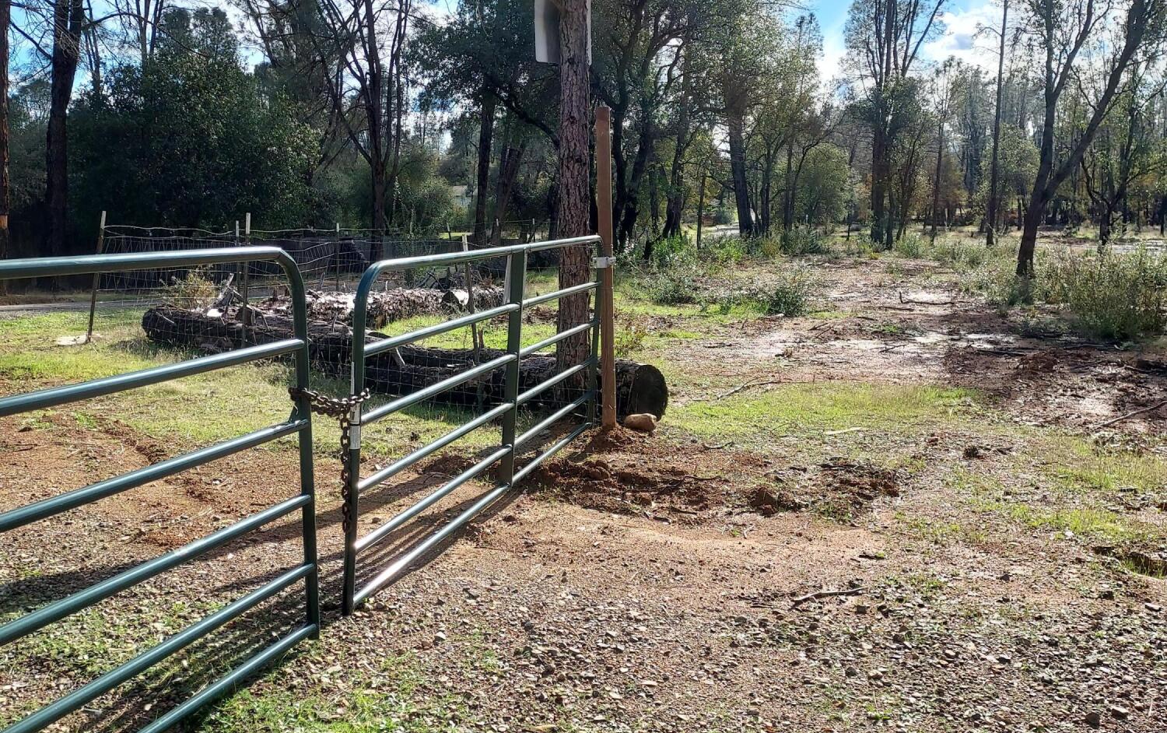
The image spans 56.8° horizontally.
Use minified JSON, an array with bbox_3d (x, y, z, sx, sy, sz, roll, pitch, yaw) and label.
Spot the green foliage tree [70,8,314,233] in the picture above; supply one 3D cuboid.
[{"bbox_3d":[-9.229,-5.253,25.516,5.588,6.256,4.897,-3,9,-19],"label":"green foliage tree"}]

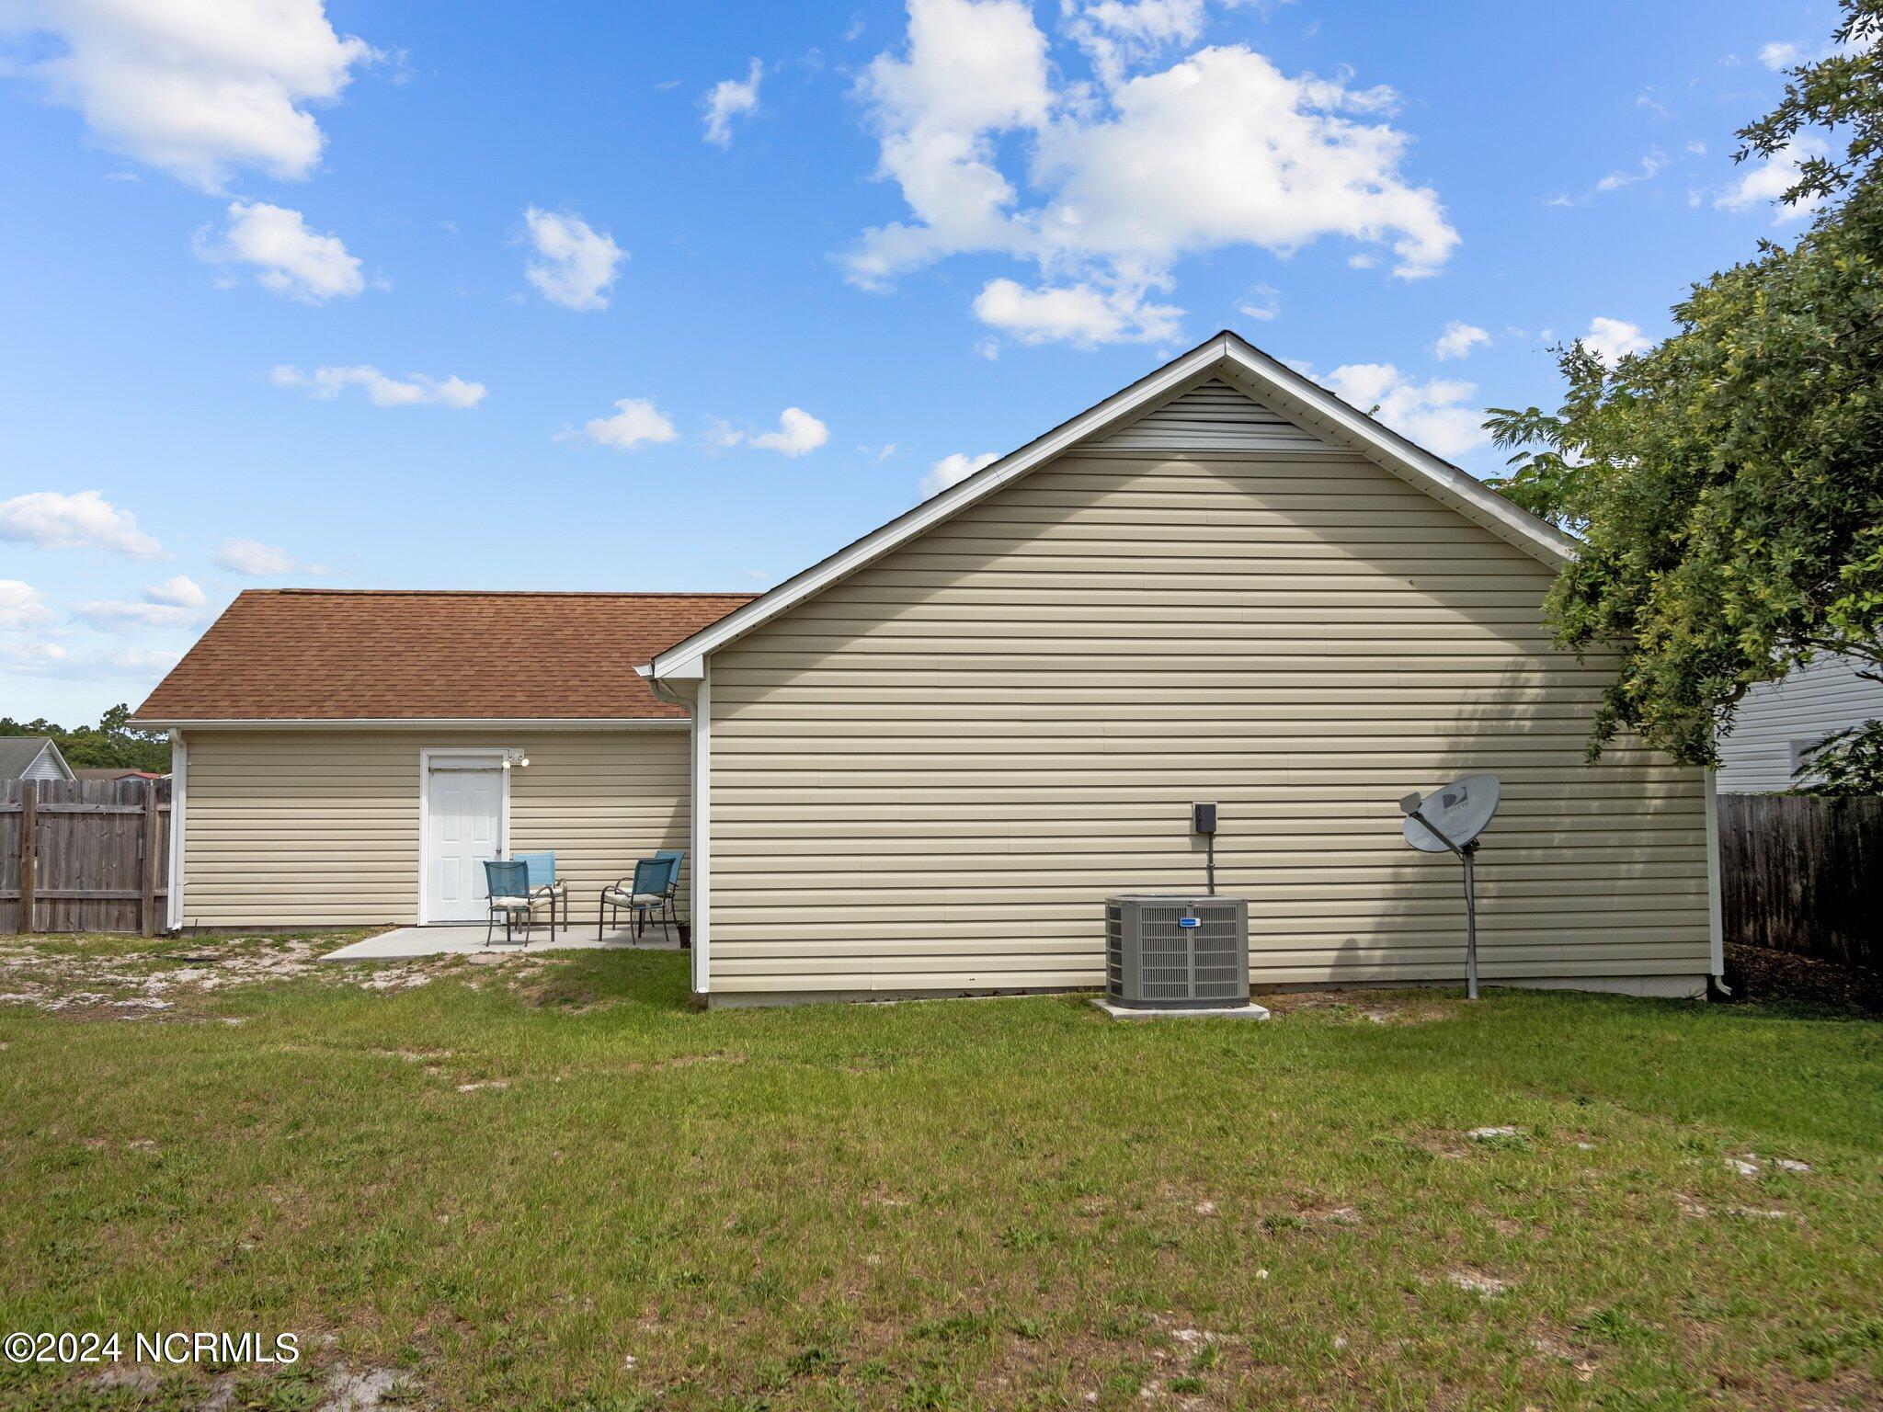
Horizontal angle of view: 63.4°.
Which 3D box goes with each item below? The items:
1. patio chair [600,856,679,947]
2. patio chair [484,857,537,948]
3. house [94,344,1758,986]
[{"bbox_3d":[-3.300,2.117,16.623,0.690,0.905,0.560,-4,-5,42],"label":"patio chair"},{"bbox_3d":[-4.557,2.113,16.405,0.560,0.905,0.690,-1,-4,10],"label":"patio chair"},{"bbox_3d":[-1.798,0.159,18.555,15.500,5.200,14.700,0,-4,-6],"label":"house"}]

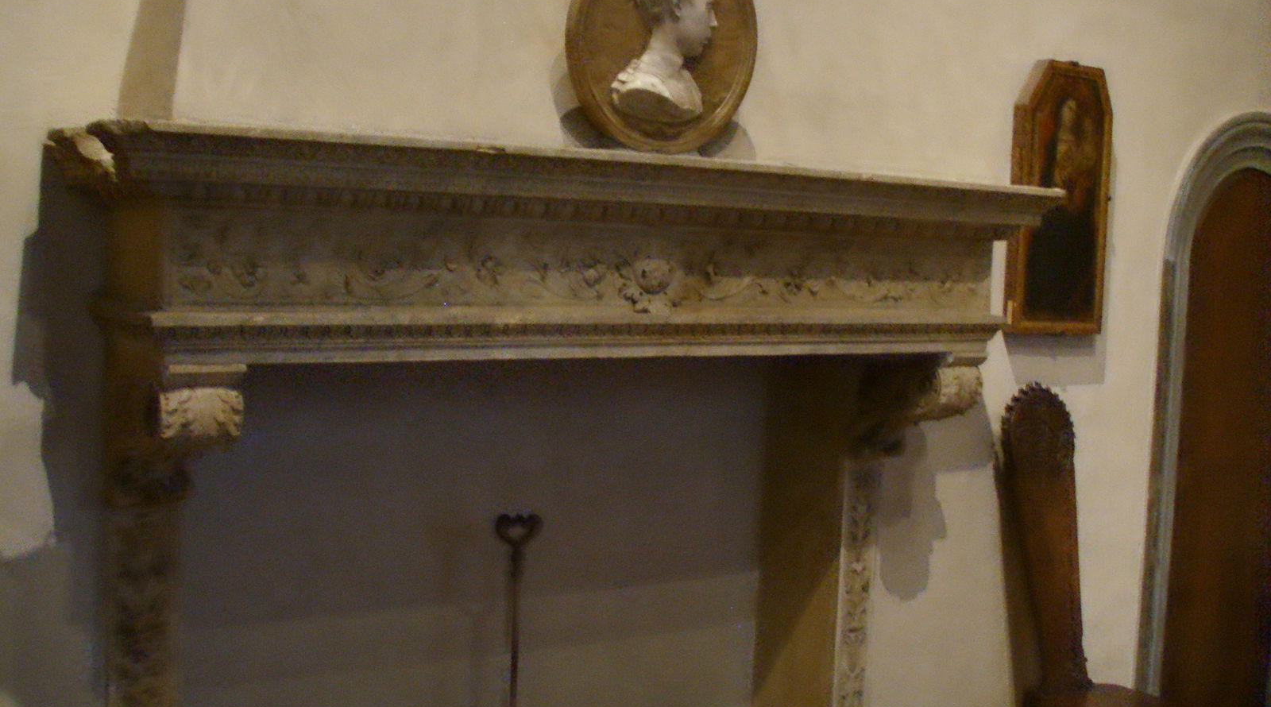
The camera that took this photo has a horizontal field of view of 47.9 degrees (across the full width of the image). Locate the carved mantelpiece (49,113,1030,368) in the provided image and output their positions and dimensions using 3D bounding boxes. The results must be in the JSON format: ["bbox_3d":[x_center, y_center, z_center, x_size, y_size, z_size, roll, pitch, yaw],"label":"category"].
[{"bbox_3d":[-0.026,-0.183,2.732,2.031,0.360,0.452,-1,5,-34],"label":"carved mantelpiece"}]

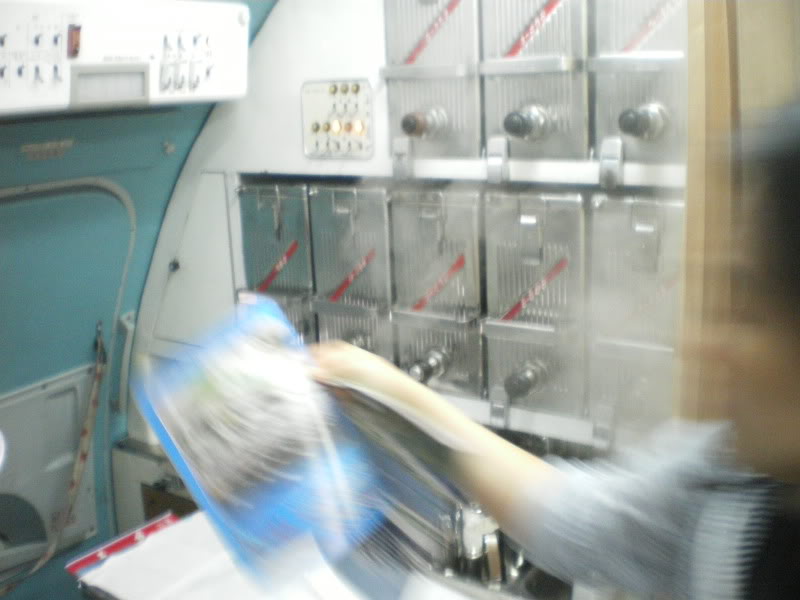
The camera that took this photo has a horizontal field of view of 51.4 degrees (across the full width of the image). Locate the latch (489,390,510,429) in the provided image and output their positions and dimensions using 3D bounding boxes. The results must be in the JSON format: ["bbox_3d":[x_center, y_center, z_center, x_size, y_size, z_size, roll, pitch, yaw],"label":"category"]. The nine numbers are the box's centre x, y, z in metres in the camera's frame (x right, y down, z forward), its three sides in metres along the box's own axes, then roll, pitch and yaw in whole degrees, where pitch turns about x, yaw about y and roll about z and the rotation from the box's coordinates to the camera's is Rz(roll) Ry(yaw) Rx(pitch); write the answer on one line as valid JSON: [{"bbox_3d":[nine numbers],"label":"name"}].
[{"bbox_3d":[0.181,0.199,1.516,0.033,0.060,0.022,7,18,31],"label":"latch"}]

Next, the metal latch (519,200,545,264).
[{"bbox_3d":[0.221,-0.112,1.398,0.038,0.107,0.020,7,18,31],"label":"metal latch"}]

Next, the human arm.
[{"bbox_3d":[0.100,0.163,0.900,0.500,0.150,0.120,21,26,35],"label":"human arm"}]

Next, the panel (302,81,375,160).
[{"bbox_3d":[-0.115,-0.337,1.550,0.143,0.141,0.015,7,18,31],"label":"panel"}]

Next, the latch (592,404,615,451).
[{"bbox_3d":[0.346,0.217,1.415,0.029,0.070,0.022,7,18,31],"label":"latch"}]

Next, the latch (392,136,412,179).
[{"bbox_3d":[0.005,-0.256,1.493,0.025,0.072,0.022,7,18,31],"label":"latch"}]

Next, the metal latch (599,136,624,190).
[{"bbox_3d":[0.329,-0.213,1.294,0.031,0.080,0.025,7,18,31],"label":"metal latch"}]

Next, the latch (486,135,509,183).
[{"bbox_3d":[0.164,-0.237,1.396,0.029,0.077,0.022,7,18,31],"label":"latch"}]

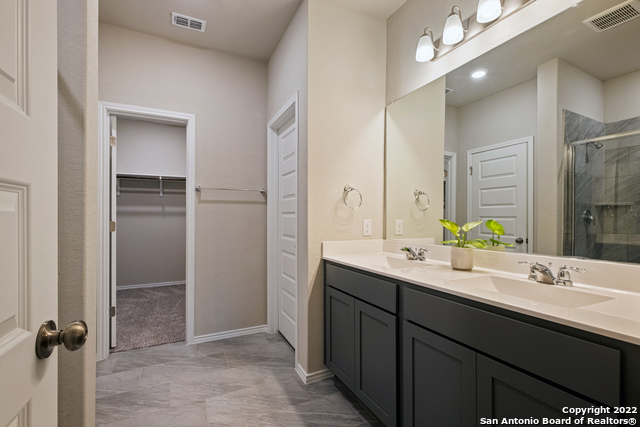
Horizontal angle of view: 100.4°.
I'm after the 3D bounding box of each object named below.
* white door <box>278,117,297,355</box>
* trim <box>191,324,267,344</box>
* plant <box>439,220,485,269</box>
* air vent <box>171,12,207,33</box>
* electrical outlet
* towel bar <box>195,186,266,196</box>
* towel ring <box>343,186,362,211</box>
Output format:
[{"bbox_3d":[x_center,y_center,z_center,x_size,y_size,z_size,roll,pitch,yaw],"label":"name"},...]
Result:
[{"bbox_3d":[-0.244,0.175,2.393,0.037,2.020,0.710,0,-1,-27],"label":"white door"},{"bbox_3d":[-0.841,1.157,2.566,0.680,0.073,0.015,0,-1,-24],"label":"trim"},{"bbox_3d":[0.796,0.170,1.490,0.200,0.277,0.190,0,-1,-26],"label":"plant"},{"bbox_3d":[-1.066,-1.560,2.178,0.247,0.016,0.148,0,-1,-25],"label":"air vent"},{"bbox_3d":[0.368,0.111,2.050,0.073,0.119,0.010,0,-1,-25],"label":"electrical outlet"},{"bbox_3d":[-0.836,-0.221,2.538,0.628,0.045,0.075,0,-1,-24],"label":"towel bar"},{"bbox_3d":[0.237,-0.112,1.944,0.155,0.168,0.080,0,-1,-25],"label":"towel ring"}]

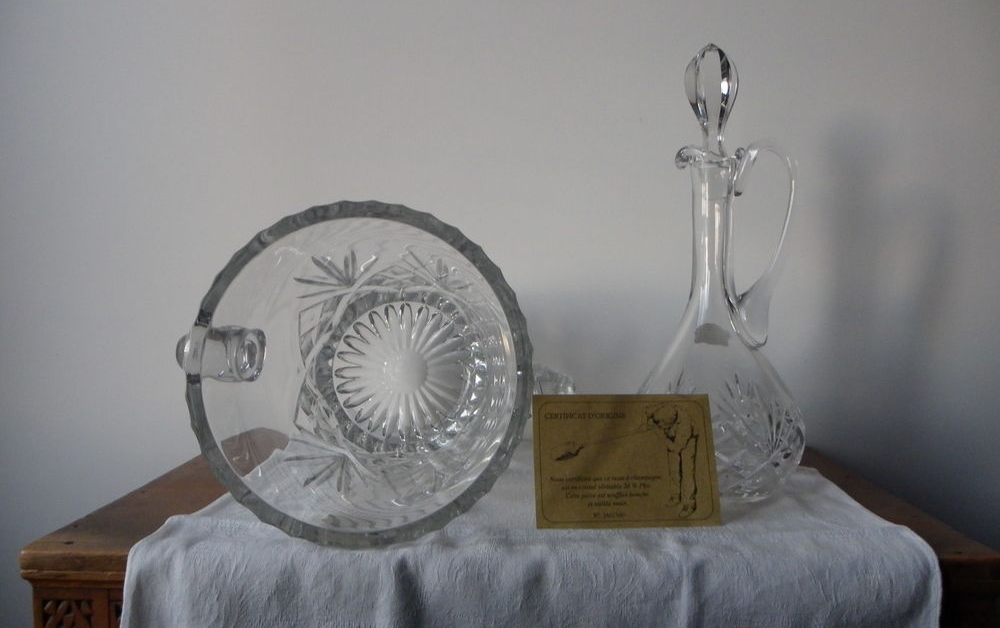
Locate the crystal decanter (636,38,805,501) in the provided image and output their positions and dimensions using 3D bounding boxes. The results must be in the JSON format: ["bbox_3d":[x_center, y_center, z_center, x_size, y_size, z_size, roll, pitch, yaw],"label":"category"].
[{"bbox_3d":[0.158,-0.035,0.555,0.135,0.325,0.133,0,2,12],"label":"crystal decanter"}]

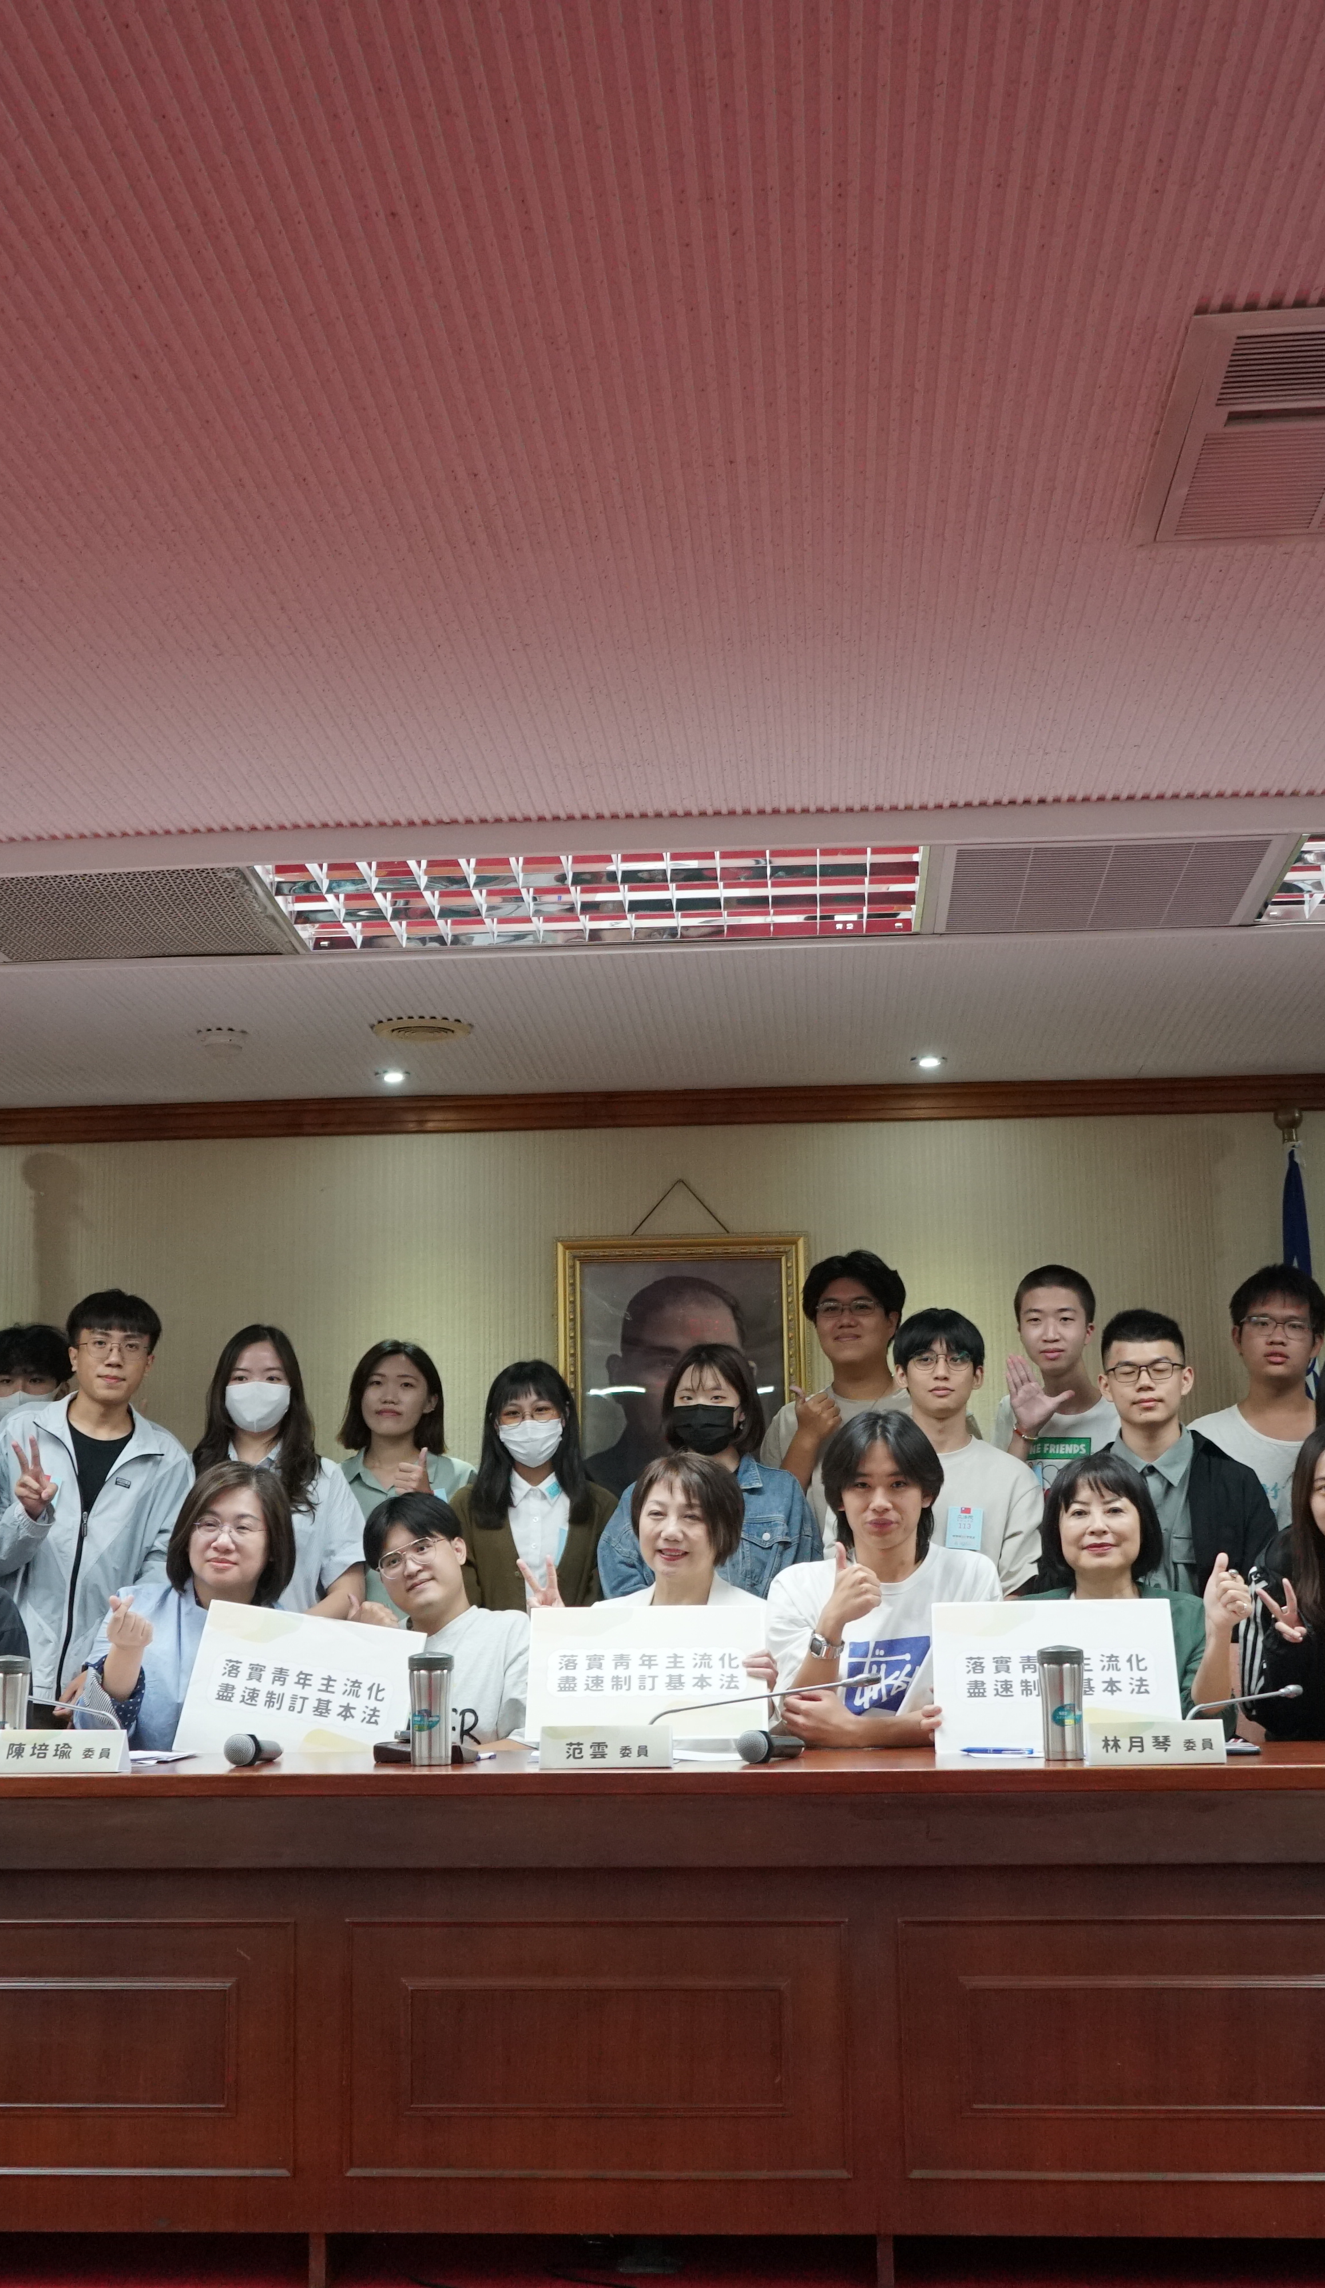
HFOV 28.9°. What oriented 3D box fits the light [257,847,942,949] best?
[{"bbox_3d":[-0.114,-0.472,4.744,1.200,0.080,0.600,-1,-11,4],"label":"light"}]

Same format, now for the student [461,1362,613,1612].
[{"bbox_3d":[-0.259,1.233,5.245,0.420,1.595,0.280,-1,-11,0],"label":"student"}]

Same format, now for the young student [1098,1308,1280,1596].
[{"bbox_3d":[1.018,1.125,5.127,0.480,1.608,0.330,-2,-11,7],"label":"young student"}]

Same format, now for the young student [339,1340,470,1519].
[{"bbox_3d":[-0.554,1.246,5.469,0.430,1.660,0.280,0,-11,-3],"label":"young student"}]

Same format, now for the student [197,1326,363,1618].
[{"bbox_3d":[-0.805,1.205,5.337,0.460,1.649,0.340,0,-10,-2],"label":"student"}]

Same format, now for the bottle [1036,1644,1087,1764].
[{"bbox_3d":[0.658,0.923,4.241,0.075,0.186,0.075,-1,-11,3],"label":"bottle"}]

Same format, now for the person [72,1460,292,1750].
[{"bbox_3d":[-0.846,1.209,4.617,0.520,1.286,0.680,0,-11,-3],"label":"person"}]

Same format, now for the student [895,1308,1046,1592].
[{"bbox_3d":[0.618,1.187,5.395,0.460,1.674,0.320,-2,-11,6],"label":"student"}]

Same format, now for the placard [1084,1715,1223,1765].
[{"bbox_3d":[0.800,0.962,4.157,0.218,0.077,0.075,-1,-11,4],"label":"placard"}]

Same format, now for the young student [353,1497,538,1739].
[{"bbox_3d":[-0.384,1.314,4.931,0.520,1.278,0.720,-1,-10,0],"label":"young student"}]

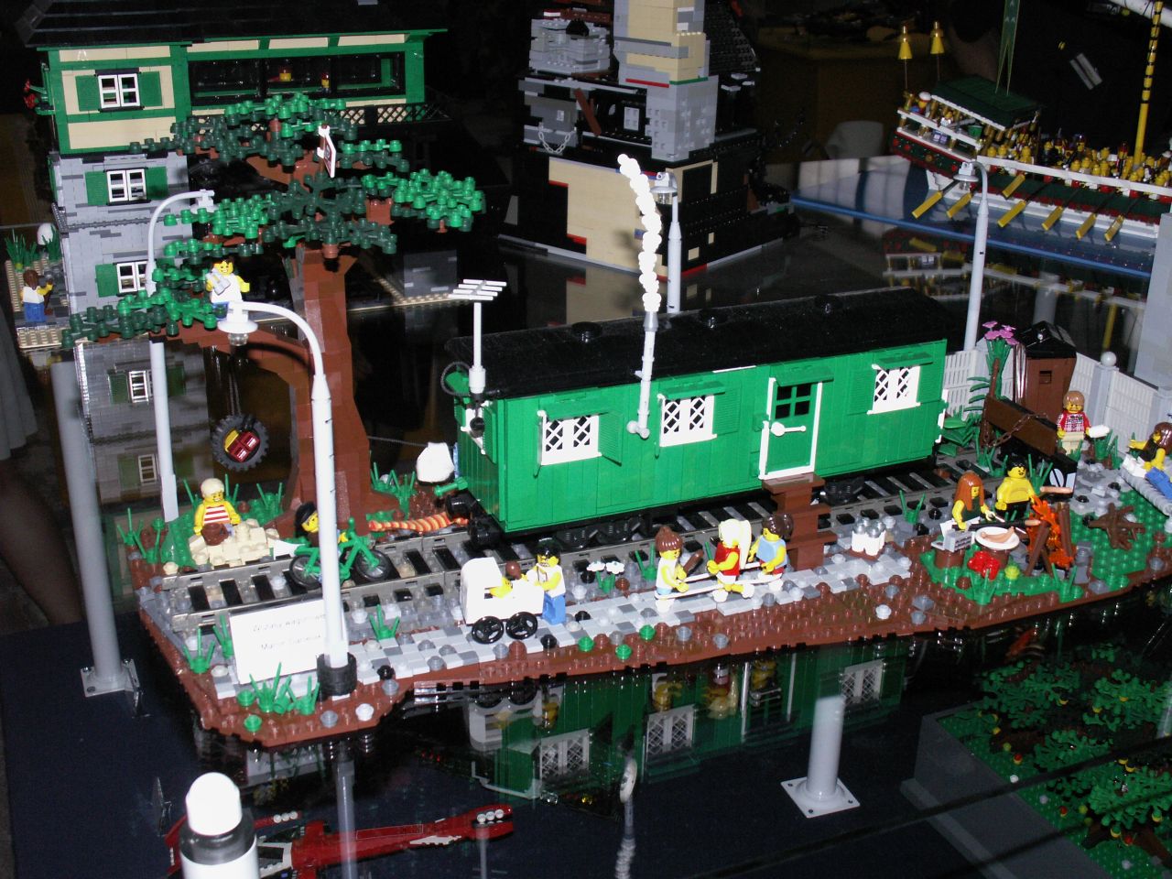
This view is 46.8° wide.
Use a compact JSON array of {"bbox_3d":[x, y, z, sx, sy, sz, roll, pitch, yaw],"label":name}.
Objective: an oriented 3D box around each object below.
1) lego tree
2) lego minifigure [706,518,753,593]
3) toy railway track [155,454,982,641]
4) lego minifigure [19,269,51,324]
[{"bbox_3d":[-0.157,-0.054,0.702,0.210,0.236,0.170,-8,26,-20],"label":"lego tree"},{"bbox_3d":[0.074,0.061,0.687,0.022,0.045,0.025,-9,26,-23],"label":"lego minifigure"},{"bbox_3d":[0.026,0.050,0.750,0.504,0.010,0.064,-8,26,-20],"label":"toy railway track"},{"bbox_3d":[-0.438,-0.113,1.077,0.025,0.043,0.017,10,25,18],"label":"lego minifigure"}]

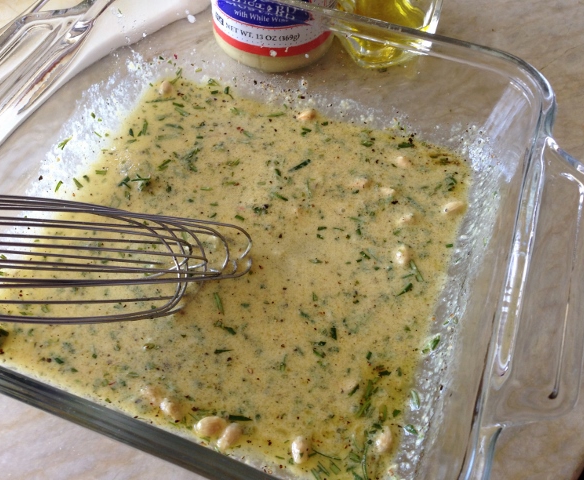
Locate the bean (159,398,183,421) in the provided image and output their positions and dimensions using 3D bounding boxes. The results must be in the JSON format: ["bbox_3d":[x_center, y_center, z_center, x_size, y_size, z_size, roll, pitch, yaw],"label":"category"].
[{"bbox_3d":[-0.046,0.064,0.230,0.008,0.007,0.012,-37,63,-23],"label":"bean"}]

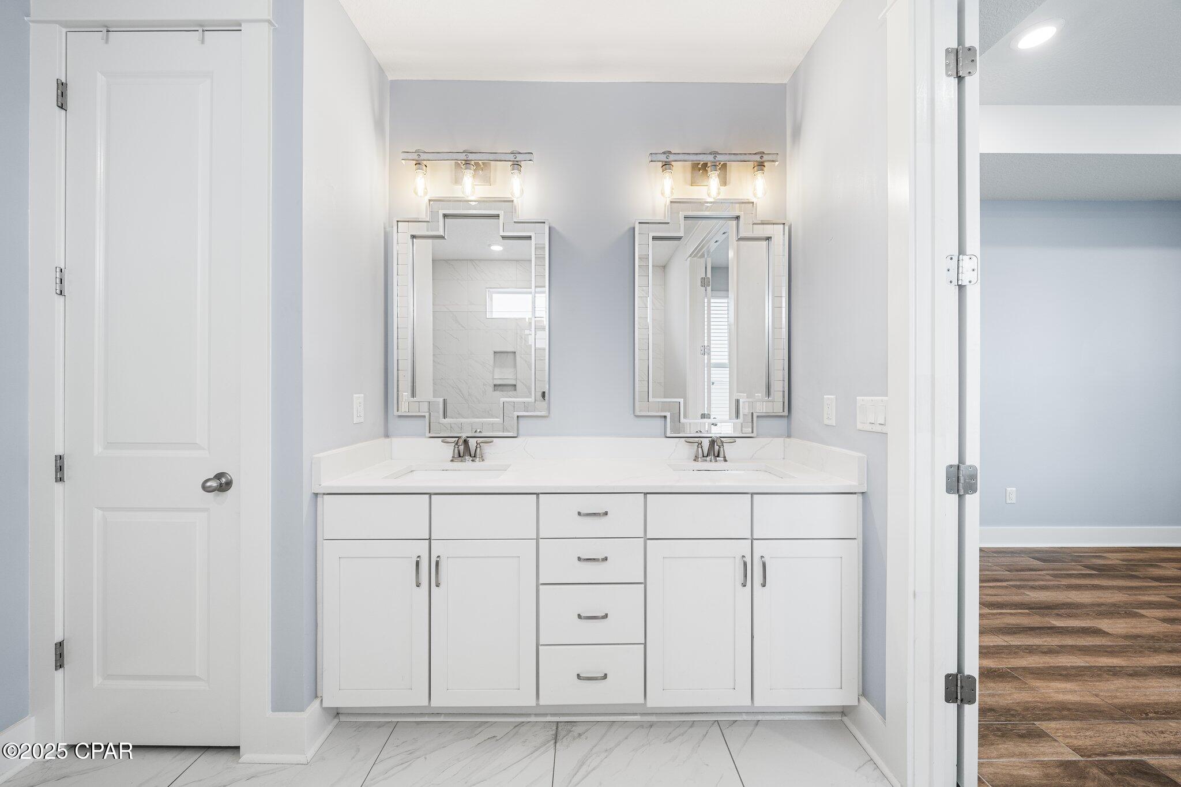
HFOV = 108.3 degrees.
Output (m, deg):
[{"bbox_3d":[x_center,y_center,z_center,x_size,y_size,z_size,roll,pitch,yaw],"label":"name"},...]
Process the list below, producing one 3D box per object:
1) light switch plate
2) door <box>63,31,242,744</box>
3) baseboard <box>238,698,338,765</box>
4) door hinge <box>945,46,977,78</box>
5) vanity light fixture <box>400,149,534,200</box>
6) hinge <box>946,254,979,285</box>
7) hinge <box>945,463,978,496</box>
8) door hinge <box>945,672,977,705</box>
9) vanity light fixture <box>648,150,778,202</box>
[{"bbox_3d":[0.950,0.071,1.447,0.011,0.118,0.162,0,0,0],"label":"light switch plate"},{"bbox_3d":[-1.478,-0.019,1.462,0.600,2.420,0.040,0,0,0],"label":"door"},{"bbox_3d":[-1.040,1.142,1.485,0.228,0.136,0.180,0,0,0],"label":"baseboard"},{"bbox_3d":[1.096,-0.981,1.262,0.093,0.089,0.015,0,0,0],"label":"door hinge"},{"bbox_3d":[-0.550,-0.985,1.970,0.590,0.216,0.125,0,0,0],"label":"vanity light fixture"},{"bbox_3d":[1.098,-0.365,1.262,0.093,0.089,0.015,0,0,0],"label":"hinge"},{"bbox_3d":[1.097,0.255,1.262,0.093,0.089,0.015,0,0,0],"label":"hinge"},{"bbox_3d":[1.095,0.874,1.262,0.093,0.089,0.015,0,0,0],"label":"door hinge"},{"bbox_3d":[0.555,-0.983,1.970,0.590,0.216,0.125,0,0,0],"label":"vanity light fixture"}]

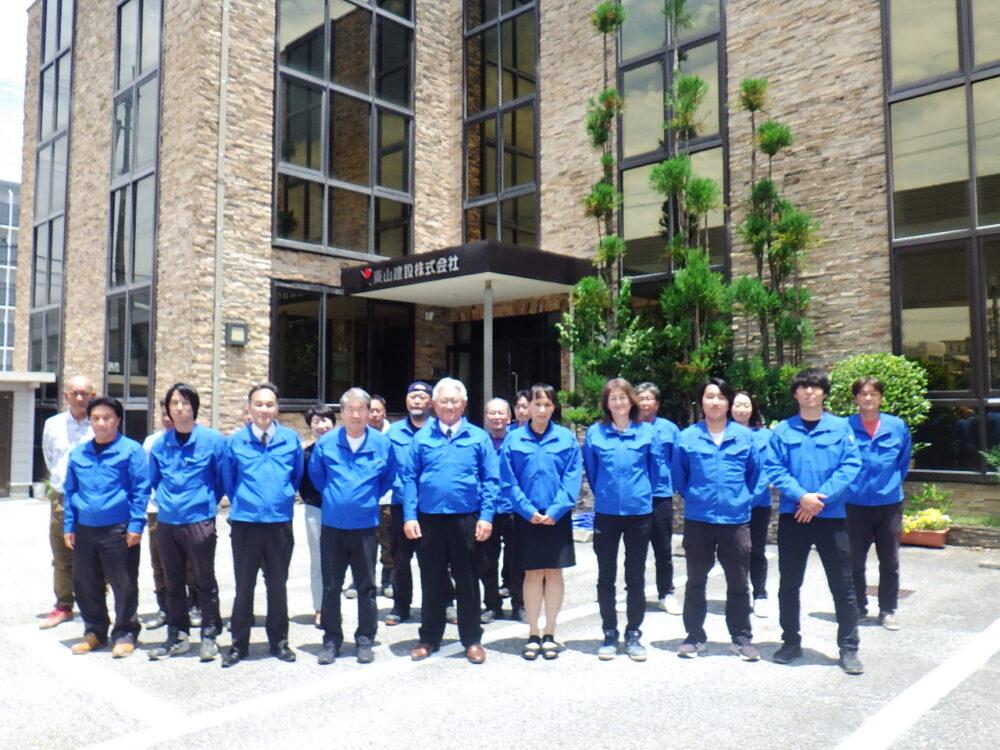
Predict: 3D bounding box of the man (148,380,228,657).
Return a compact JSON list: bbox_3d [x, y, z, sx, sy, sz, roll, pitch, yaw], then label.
[{"bbox_3d":[-1.941,0.892,5.079,0.450,1.668,0.310,1,-4,-8],"label":"man"}]

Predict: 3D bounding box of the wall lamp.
[{"bbox_3d":[-4.480,-0.690,13.779,0.140,0.360,0.340,-3,-5,43],"label":"wall lamp"}]

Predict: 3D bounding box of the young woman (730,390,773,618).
[{"bbox_3d":[1.784,0.948,6.100,0.460,1.648,0.310,-1,-4,11],"label":"young woman"}]

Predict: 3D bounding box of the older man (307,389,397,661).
[{"bbox_3d":[-0.901,0.902,4.995,0.530,1.639,0.340,1,-4,-11],"label":"older man"}]

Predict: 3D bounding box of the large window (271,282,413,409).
[{"bbox_3d":[-2.914,-0.461,15.593,0.150,2.265,3.340,-3,-5,43],"label":"large window"}]

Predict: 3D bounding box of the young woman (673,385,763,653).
[{"bbox_3d":[1.322,0.862,5.014,0.540,1.683,0.330,-1,-4,11],"label":"young woman"}]

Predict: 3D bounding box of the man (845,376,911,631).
[{"bbox_3d":[2.655,0.882,5.757,0.480,1.739,0.320,-1,-4,15],"label":"man"}]

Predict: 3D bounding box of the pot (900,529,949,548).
[{"bbox_3d":[4.905,1.898,9.534,0.650,0.190,0.240,-3,-5,44],"label":"pot"}]

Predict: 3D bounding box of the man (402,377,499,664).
[{"bbox_3d":[-0.300,0.855,4.968,0.580,1.688,0.330,0,-4,-3],"label":"man"}]

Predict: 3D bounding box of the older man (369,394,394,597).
[{"bbox_3d":[-1.066,0.991,6.818,0.500,1.646,0.320,0,-4,-6],"label":"older man"}]

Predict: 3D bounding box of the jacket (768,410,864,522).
[{"bbox_3d":[1.874,0.549,4.904,0.570,0.630,0.320,-1,-4,17],"label":"jacket"}]

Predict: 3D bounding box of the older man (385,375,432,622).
[{"bbox_3d":[-0.613,0.920,6.003,0.490,1.731,0.320,0,-4,-4],"label":"older man"}]

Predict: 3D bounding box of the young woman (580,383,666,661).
[{"bbox_3d":[0.760,0.874,5.068,0.490,1.708,0.320,0,-4,8],"label":"young woman"}]

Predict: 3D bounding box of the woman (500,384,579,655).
[{"bbox_3d":[0.250,0.881,5.030,0.490,1.645,0.310,0,-4,3],"label":"woman"}]

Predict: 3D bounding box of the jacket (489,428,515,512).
[{"bbox_3d":[-0.046,0.705,5.977,0.540,0.647,0.290,0,-4,0],"label":"jacket"}]

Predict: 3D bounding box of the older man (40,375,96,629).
[{"bbox_3d":[-3.016,0.875,5.790,0.530,1.746,0.340,0,-4,-7],"label":"older man"}]

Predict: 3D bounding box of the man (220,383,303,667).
[{"bbox_3d":[-1.456,0.883,4.994,0.490,1.676,0.330,1,-4,-14],"label":"man"}]

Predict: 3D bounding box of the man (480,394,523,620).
[{"bbox_3d":[0.019,0.974,6.034,0.470,1.628,0.310,0,-4,-2],"label":"man"}]

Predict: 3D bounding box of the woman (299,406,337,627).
[{"bbox_3d":[-1.291,0.999,5.934,0.420,1.564,0.290,1,-4,-10],"label":"woman"}]

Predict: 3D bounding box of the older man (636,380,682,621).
[{"bbox_3d":[1.170,0.933,6.339,0.490,1.750,0.320,0,-4,4],"label":"older man"}]

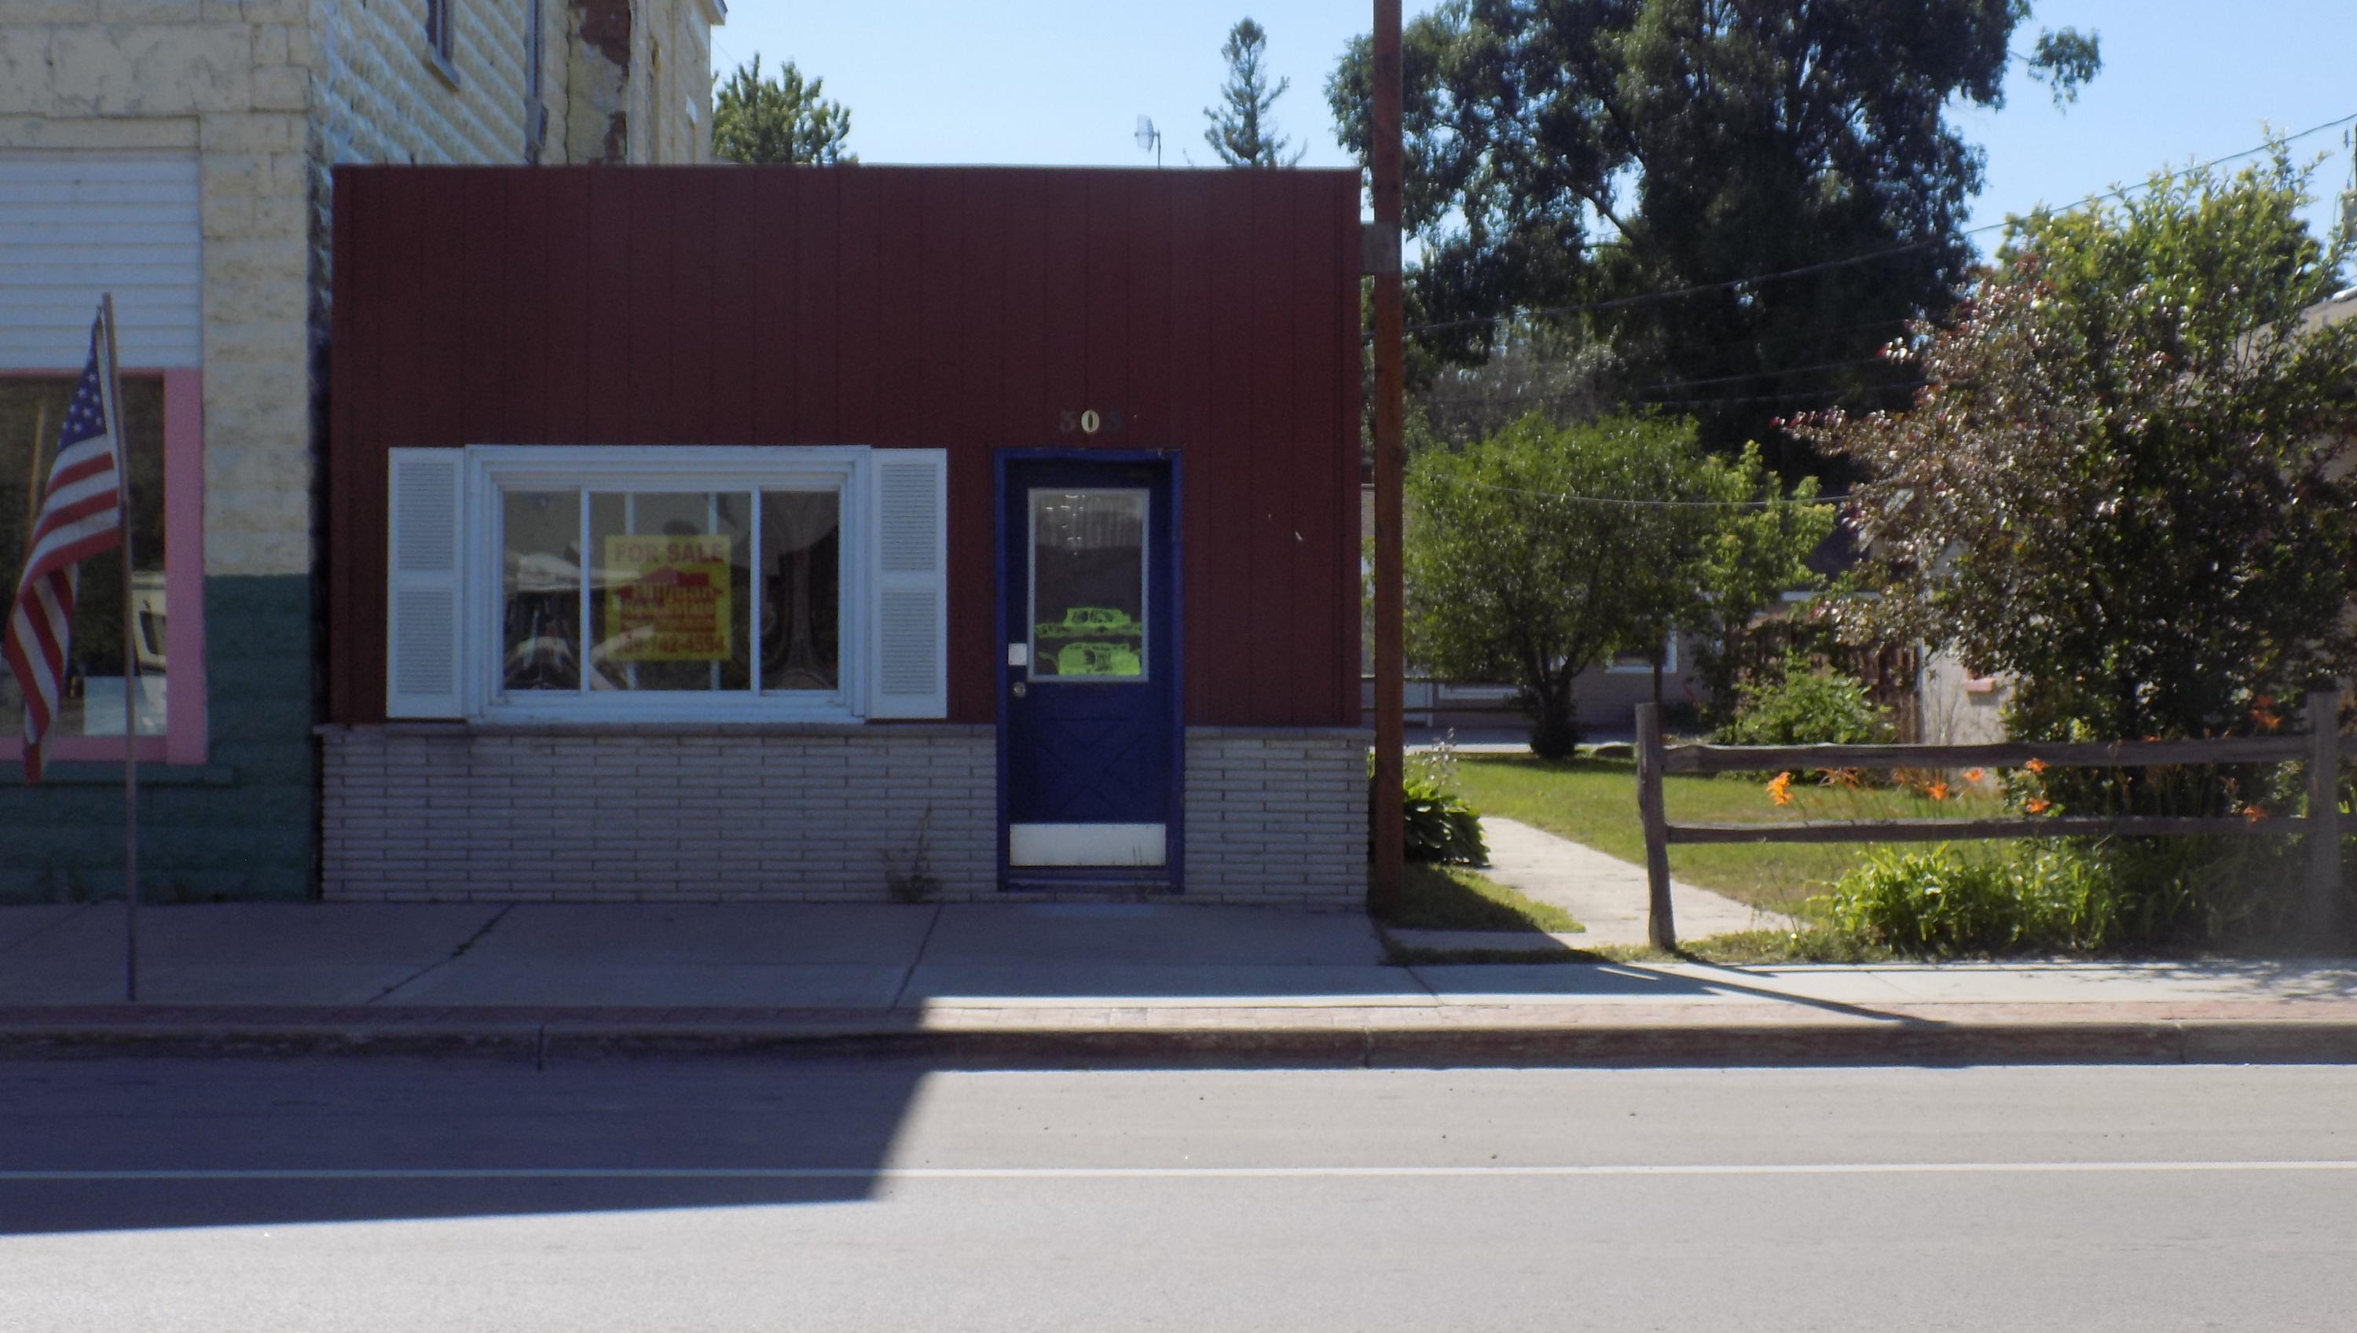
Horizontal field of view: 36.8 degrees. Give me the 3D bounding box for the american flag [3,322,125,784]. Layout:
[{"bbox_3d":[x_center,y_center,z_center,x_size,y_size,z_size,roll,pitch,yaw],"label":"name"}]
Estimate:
[{"bbox_3d":[-4.350,-0.440,13.800,0.470,1.800,0.270,0,-1,-1],"label":"american flag"}]

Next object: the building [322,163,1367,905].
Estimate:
[{"bbox_3d":[-1.710,-0.597,21.319,5.070,3.620,8.200,0,-1,-1],"label":"building"}]

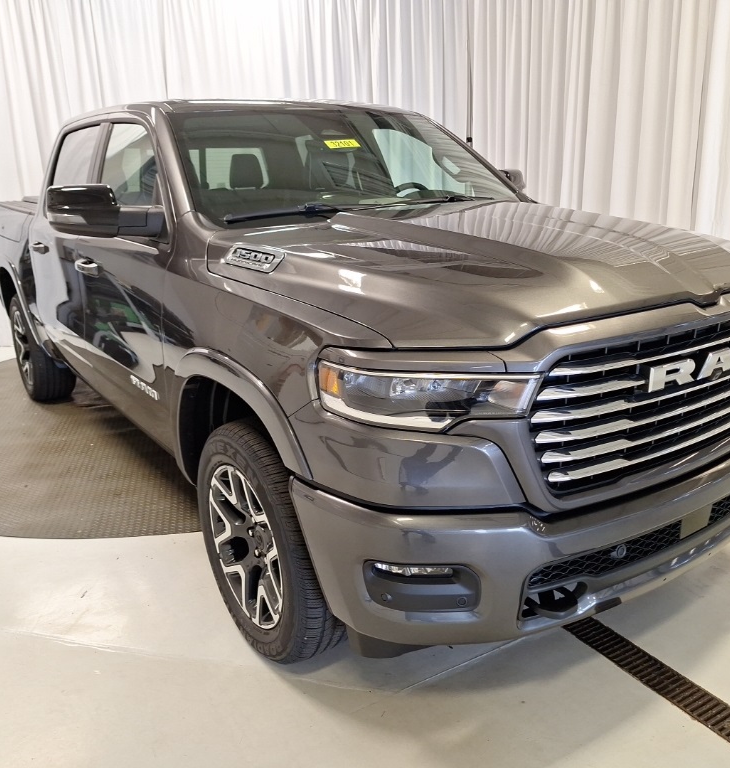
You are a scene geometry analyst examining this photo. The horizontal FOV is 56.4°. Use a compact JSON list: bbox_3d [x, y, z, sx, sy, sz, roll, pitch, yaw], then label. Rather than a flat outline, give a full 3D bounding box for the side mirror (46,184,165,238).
[{"bbox_3d":[-0.973,-0.641,2.514,0.360,0.200,0.240,-12,20,-34],"label":"side mirror"}]

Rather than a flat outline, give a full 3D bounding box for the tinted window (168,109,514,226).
[{"bbox_3d":[-0.040,-1.031,3.007,1.660,0.160,0.850,-12,54,-34],"label":"tinted window"}]

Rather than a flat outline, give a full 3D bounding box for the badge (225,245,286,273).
[{"bbox_3d":[-0.360,-0.406,2.151,0.025,0.085,0.340,18,1,-39],"label":"badge"}]

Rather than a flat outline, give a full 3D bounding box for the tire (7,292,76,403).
[{"bbox_3d":[-2.451,-0.287,5.156,0.285,0.800,0.800,-12,20,-34],"label":"tire"}]

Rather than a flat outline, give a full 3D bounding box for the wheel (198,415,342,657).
[{"bbox_3d":[-0.288,0.504,2.296,0.285,0.800,0.800,-12,20,-34],"label":"wheel"}]

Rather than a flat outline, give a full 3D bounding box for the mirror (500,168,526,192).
[{"bbox_3d":[0.783,-1.074,3.749,0.360,0.200,0.240,-12,20,-34],"label":"mirror"}]

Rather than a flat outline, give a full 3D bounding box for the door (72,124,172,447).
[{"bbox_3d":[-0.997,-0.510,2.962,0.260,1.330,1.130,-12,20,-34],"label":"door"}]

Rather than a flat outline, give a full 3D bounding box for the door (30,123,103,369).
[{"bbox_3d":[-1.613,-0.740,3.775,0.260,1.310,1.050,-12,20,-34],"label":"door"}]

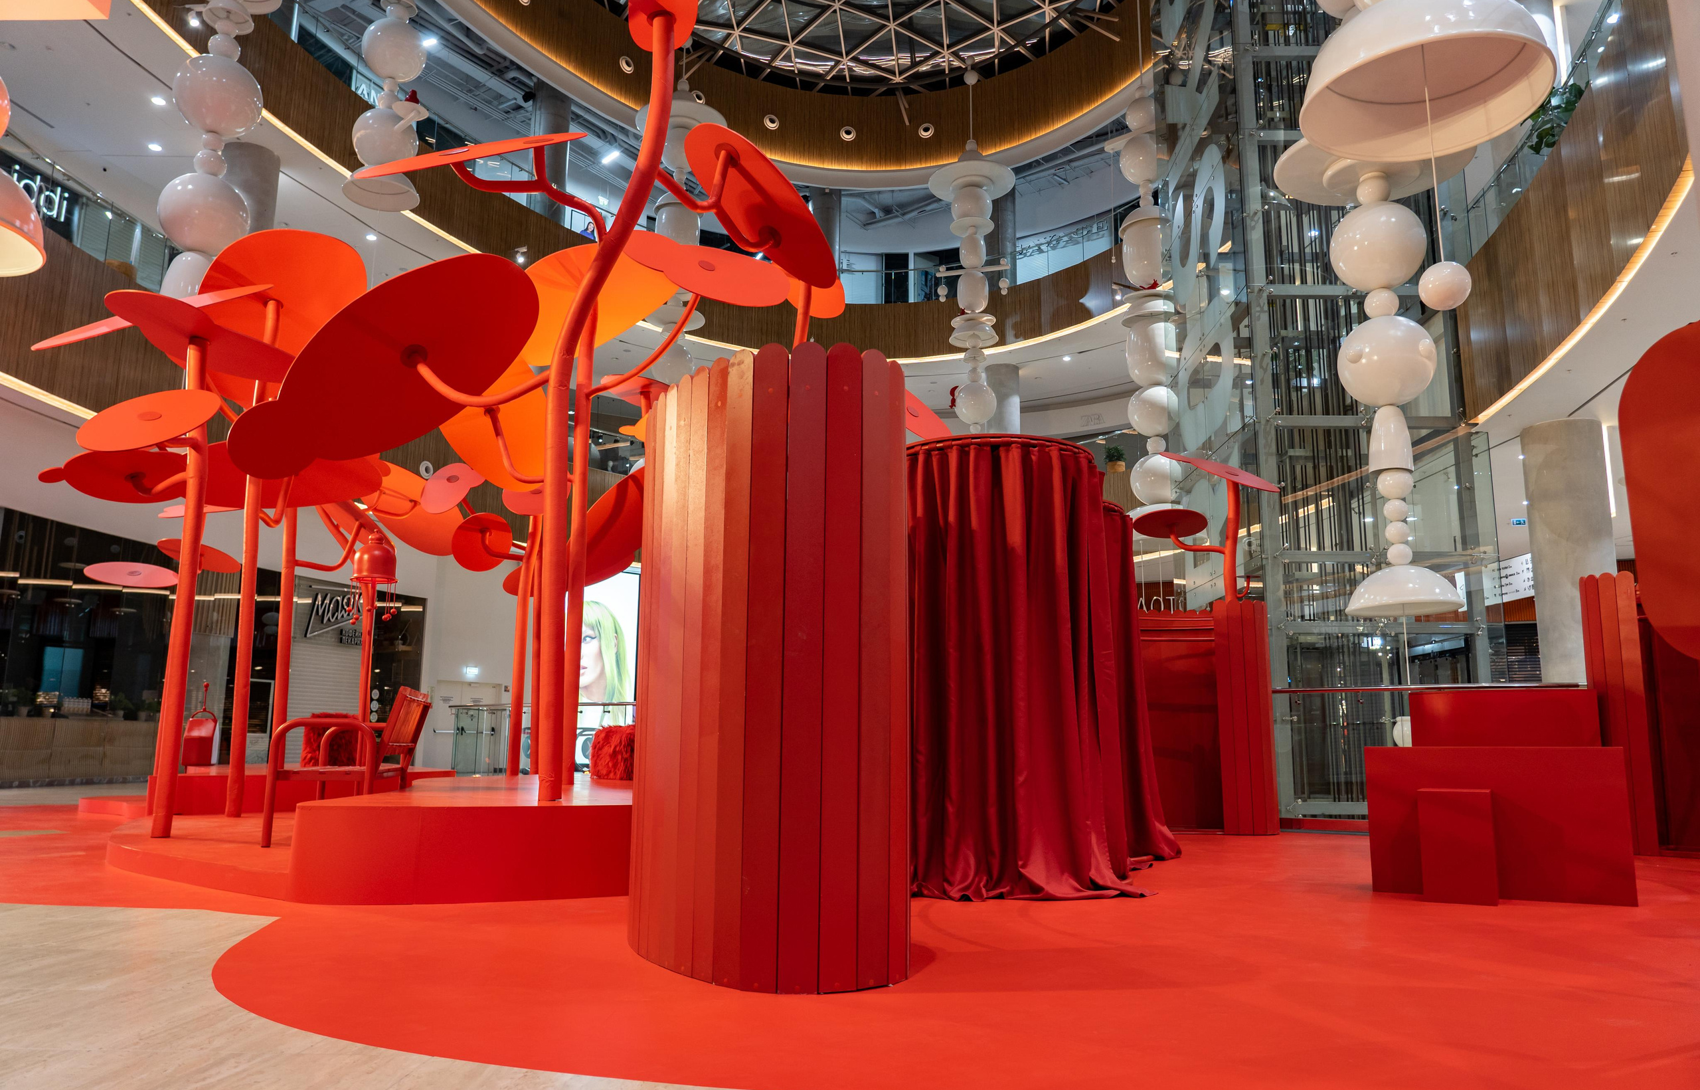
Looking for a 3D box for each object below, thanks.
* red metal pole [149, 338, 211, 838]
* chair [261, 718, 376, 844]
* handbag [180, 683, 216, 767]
[{"bbox_3d":[-3.942,0.215,6.746,0.170,2.974,0.200,0,-10,0],"label":"red metal pole"},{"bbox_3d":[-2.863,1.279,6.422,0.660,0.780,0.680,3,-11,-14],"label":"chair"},{"bbox_3d":[-6.896,1.908,12.043,0.354,0.891,0.180,2,-10,-7],"label":"handbag"}]

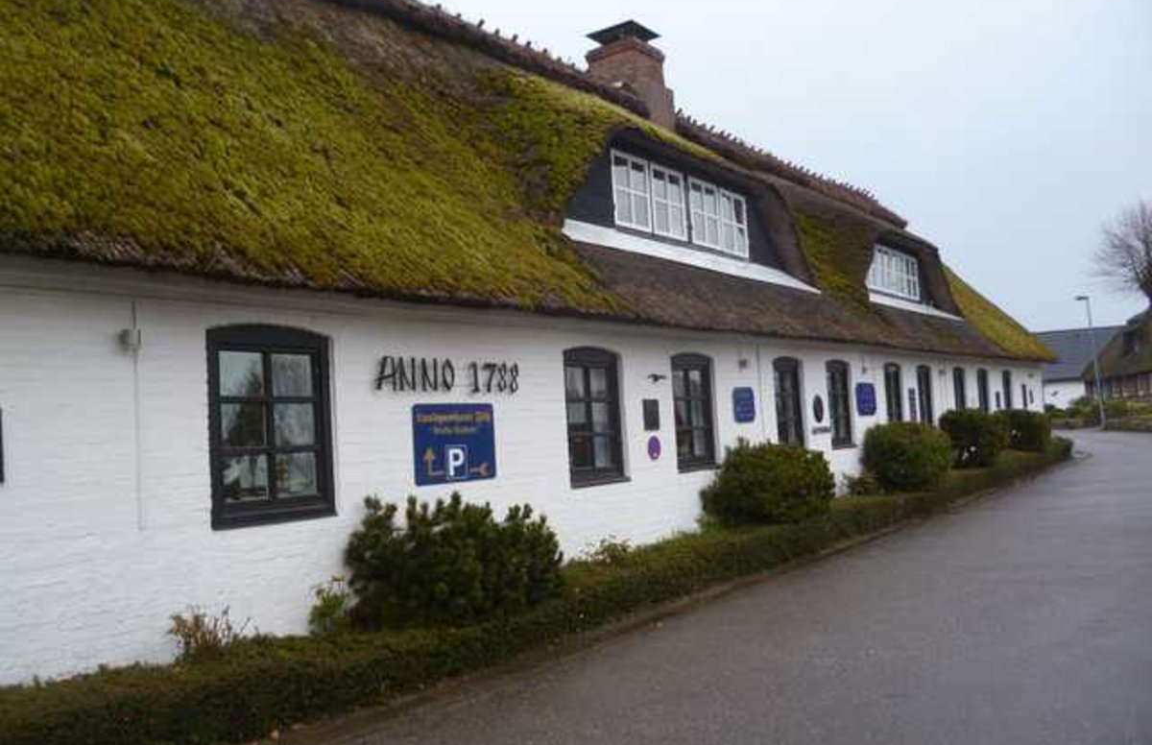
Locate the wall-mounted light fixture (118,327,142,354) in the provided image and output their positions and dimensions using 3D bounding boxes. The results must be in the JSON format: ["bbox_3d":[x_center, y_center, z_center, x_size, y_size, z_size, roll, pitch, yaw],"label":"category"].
[{"bbox_3d":[-2.828,-0.200,5.915,0.118,0.153,0.106,-6,-5,38],"label":"wall-mounted light fixture"}]

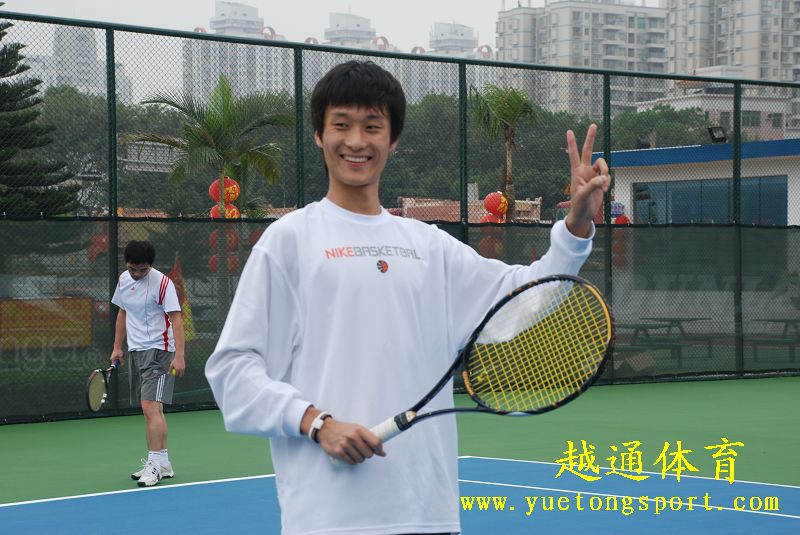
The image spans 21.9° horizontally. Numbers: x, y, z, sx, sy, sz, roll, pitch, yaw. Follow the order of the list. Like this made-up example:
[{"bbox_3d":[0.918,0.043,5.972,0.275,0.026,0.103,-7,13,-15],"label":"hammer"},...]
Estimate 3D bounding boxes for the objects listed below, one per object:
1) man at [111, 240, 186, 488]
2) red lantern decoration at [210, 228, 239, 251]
[{"bbox_3d":[-1.727,0.662,14.200,0.540,1.680,0.420,0,0,40],"label":"man"},{"bbox_3d":[-3.394,-0.532,40.000,0.600,0.460,0.600,0,0,0],"label":"red lantern decoration"}]

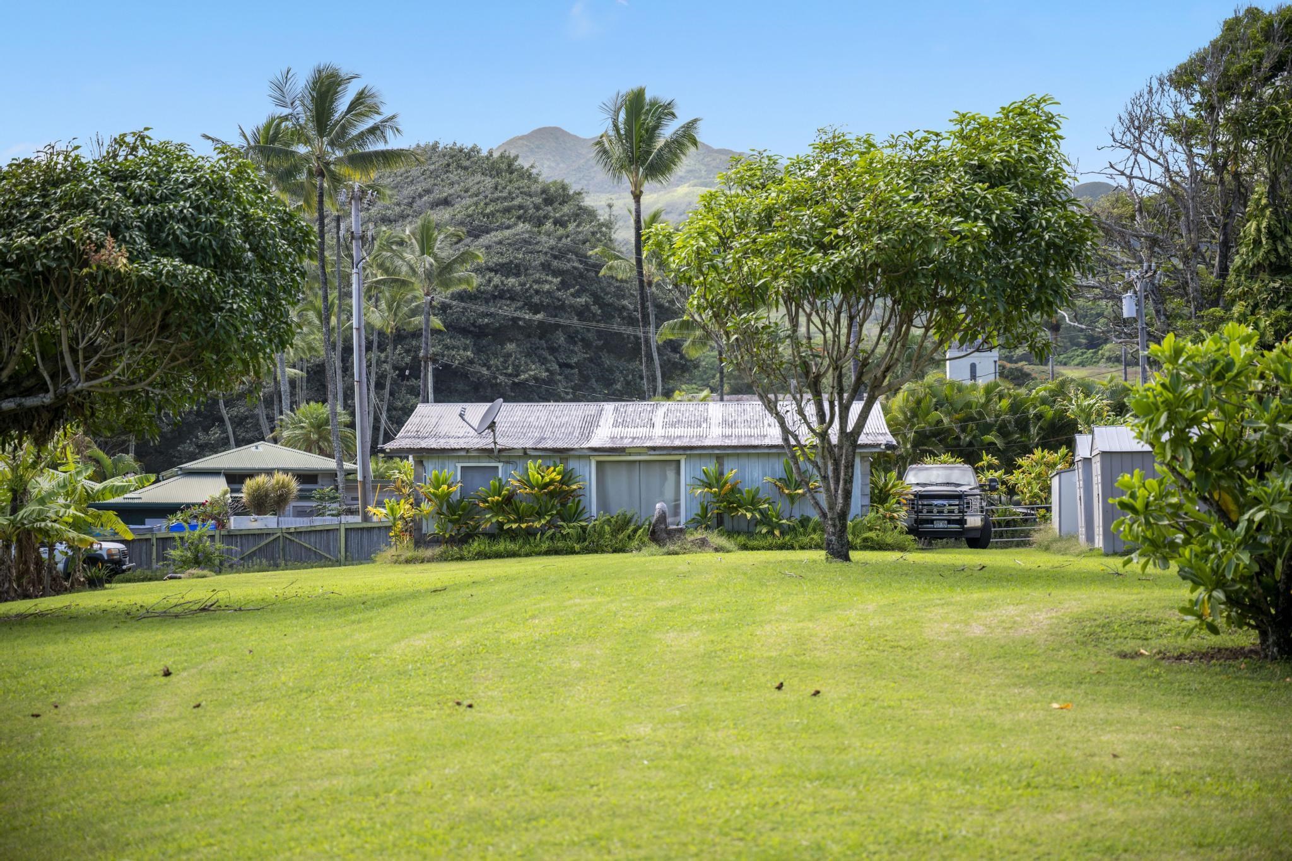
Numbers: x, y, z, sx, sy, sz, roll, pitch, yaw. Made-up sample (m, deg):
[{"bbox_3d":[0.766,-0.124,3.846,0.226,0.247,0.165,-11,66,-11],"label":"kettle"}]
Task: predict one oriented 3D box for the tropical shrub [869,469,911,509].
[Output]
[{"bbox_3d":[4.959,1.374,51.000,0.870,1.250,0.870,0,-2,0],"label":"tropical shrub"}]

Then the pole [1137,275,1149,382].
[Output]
[{"bbox_3d":[17.088,-0.864,86.000,0.380,9.100,0.380,-1,-2,0],"label":"pole"}]

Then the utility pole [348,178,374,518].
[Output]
[{"bbox_3d":[-7.974,-1.570,71.000,0.420,10.800,0.420,-2,-2,0],"label":"utility pole"}]

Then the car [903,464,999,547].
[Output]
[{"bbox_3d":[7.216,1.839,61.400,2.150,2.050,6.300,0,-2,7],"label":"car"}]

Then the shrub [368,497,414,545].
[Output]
[{"bbox_3d":[-4.979,1.802,49.269,0.930,0.990,0.900,0,-2,0],"label":"shrub"}]

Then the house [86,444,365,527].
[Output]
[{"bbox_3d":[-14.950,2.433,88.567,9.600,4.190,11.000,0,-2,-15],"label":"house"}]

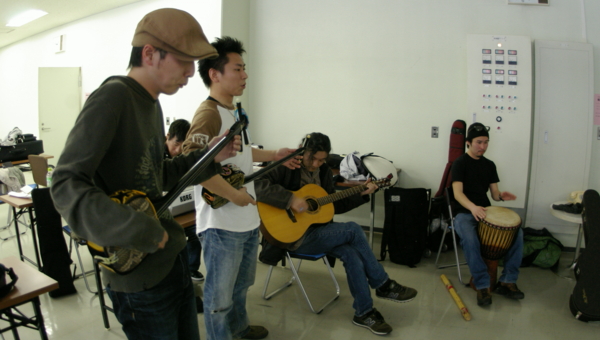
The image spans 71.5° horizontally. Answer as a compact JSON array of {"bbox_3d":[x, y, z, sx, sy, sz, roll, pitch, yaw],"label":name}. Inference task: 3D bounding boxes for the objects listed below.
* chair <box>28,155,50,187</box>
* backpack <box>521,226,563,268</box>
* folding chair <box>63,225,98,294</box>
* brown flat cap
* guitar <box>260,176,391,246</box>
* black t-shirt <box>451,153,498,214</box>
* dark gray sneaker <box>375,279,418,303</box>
[{"bbox_3d":[-3.379,0.270,5.043,0.450,0.770,0.480,6,10,34],"label":"chair"},{"bbox_3d":[2.083,0.697,3.700,0.500,0.330,0.320,3,9,21],"label":"backpack"},{"bbox_3d":[-1.577,0.512,3.361,0.480,0.770,0.450,6,11,37],"label":"folding chair"},{"bbox_3d":[-0.428,-0.458,1.420,0.275,0.140,0.195,9,9,7],"label":"brown flat cap"},{"bbox_3d":[0.220,0.216,2.931,1.020,0.385,0.115,-19,-10,-22],"label":"guitar"},{"bbox_3d":[1.401,0.117,3.365,0.430,0.520,0.260,-3,9,-17],"label":"black t-shirt"},{"bbox_3d":[0.621,0.775,2.680,0.285,0.120,0.110,6,10,34],"label":"dark gray sneaker"}]

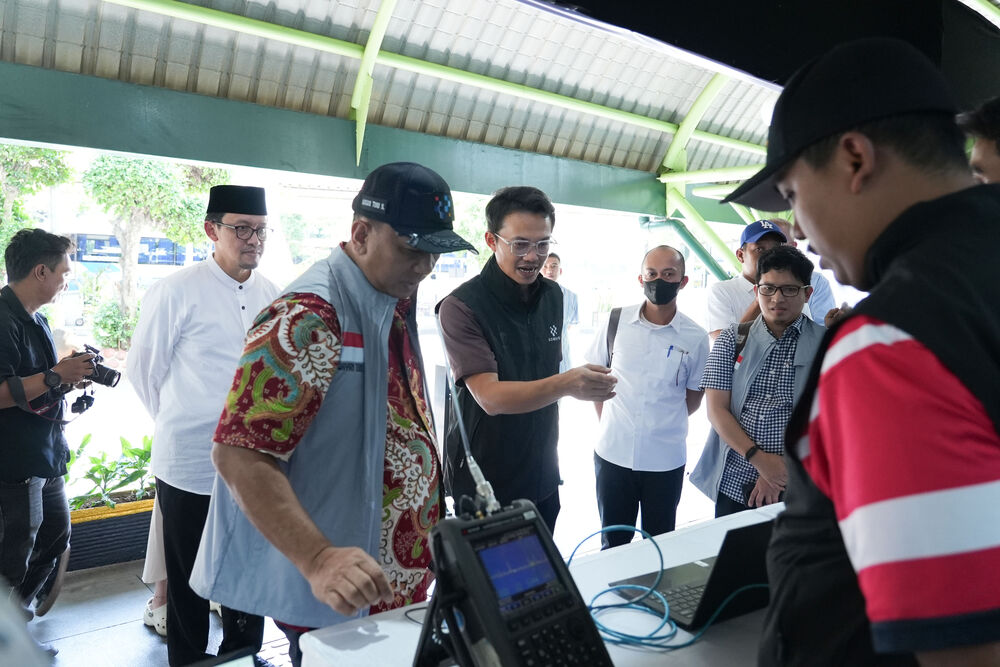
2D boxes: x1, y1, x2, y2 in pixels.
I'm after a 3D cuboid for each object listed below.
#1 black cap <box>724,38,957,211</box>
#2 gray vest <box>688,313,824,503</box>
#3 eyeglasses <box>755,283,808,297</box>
[{"bbox_3d":[0.370,-0.245,0.861,0.258,0.137,0.170,-12,-5,37],"label":"black cap"},{"bbox_3d":[0.881,0.250,2.500,0.470,0.620,0.300,3,4,28],"label":"gray vest"},{"bbox_3d":[0.929,-0.145,2.450,0.142,0.042,0.145,3,10,36],"label":"eyeglasses"}]

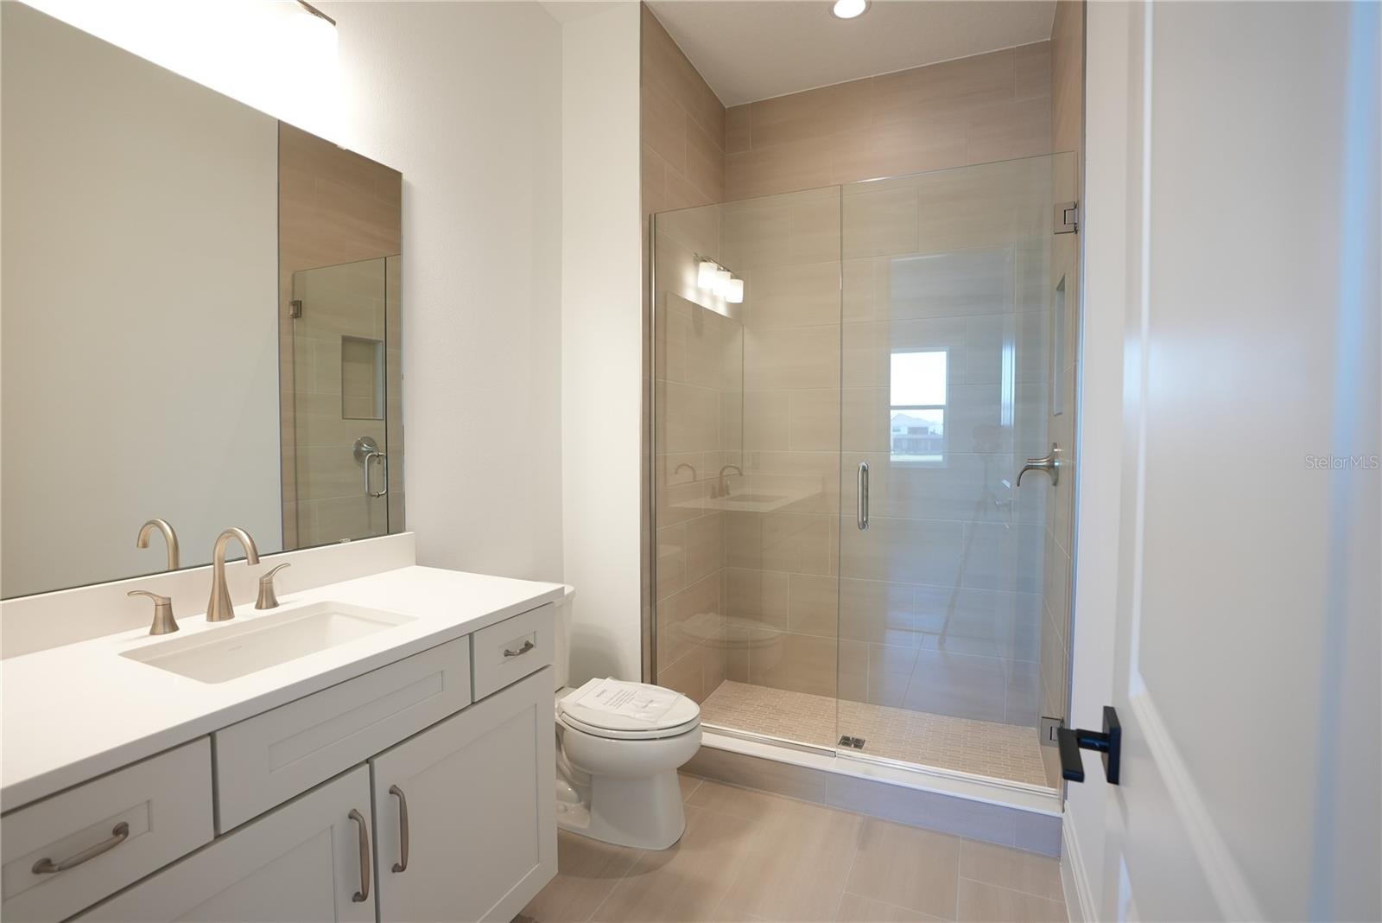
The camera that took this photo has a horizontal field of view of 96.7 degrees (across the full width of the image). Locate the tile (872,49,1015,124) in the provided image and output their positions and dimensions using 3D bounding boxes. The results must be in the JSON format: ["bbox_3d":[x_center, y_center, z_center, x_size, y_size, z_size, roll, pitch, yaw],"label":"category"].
[{"bbox_3d":[1.144,-1.703,2.809,0.598,0.246,0.015,1,3,24],"label":"tile"}]

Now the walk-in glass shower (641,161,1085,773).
[{"bbox_3d":[0.694,0.046,2.621,1.479,2.106,0.829,1,3,24],"label":"walk-in glass shower"}]

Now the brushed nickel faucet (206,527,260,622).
[{"bbox_3d":[-0.991,0.246,1.335,0.162,0.202,0.051,1,3,24],"label":"brushed nickel faucet"}]

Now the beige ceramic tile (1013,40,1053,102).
[{"bbox_3d":[1.478,-1.697,2.659,0.135,0.246,0.015,1,3,24],"label":"beige ceramic tile"}]

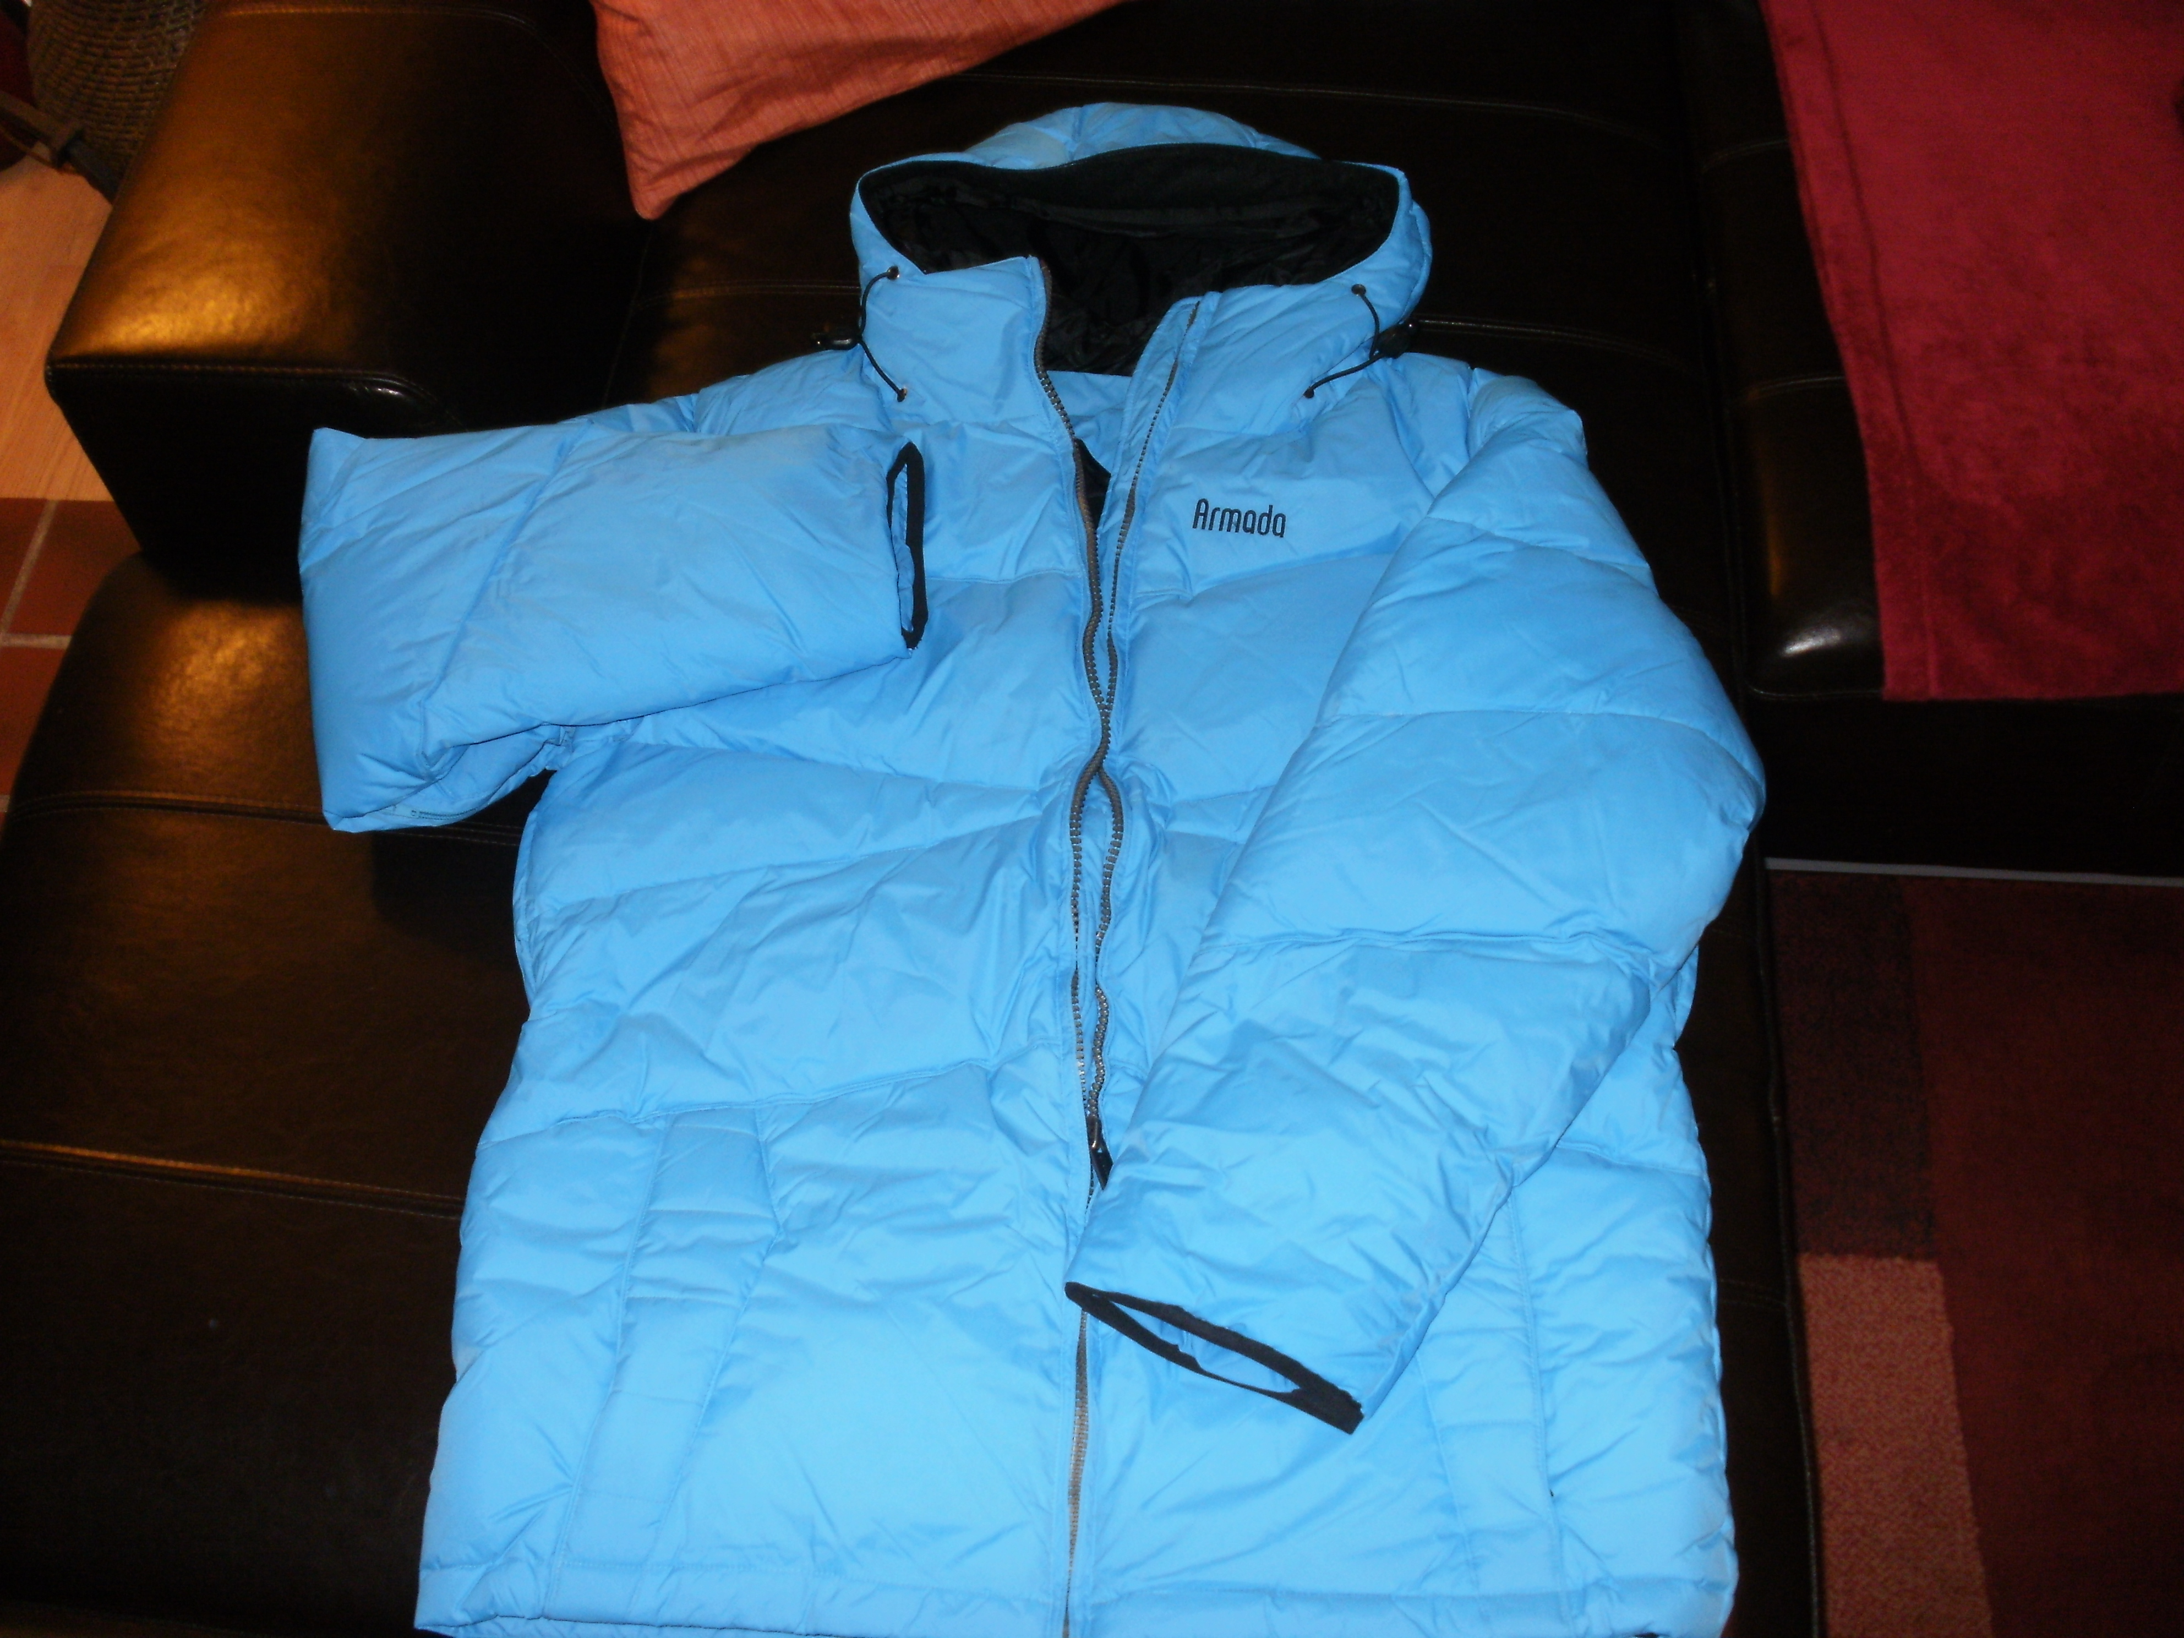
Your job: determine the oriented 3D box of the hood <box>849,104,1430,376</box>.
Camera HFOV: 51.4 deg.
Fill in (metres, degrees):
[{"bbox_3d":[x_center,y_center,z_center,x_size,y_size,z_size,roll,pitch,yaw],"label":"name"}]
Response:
[{"bbox_3d":[0.029,-0.353,1.392,0.345,0.150,0.220,2,59,2],"label":"hood"}]

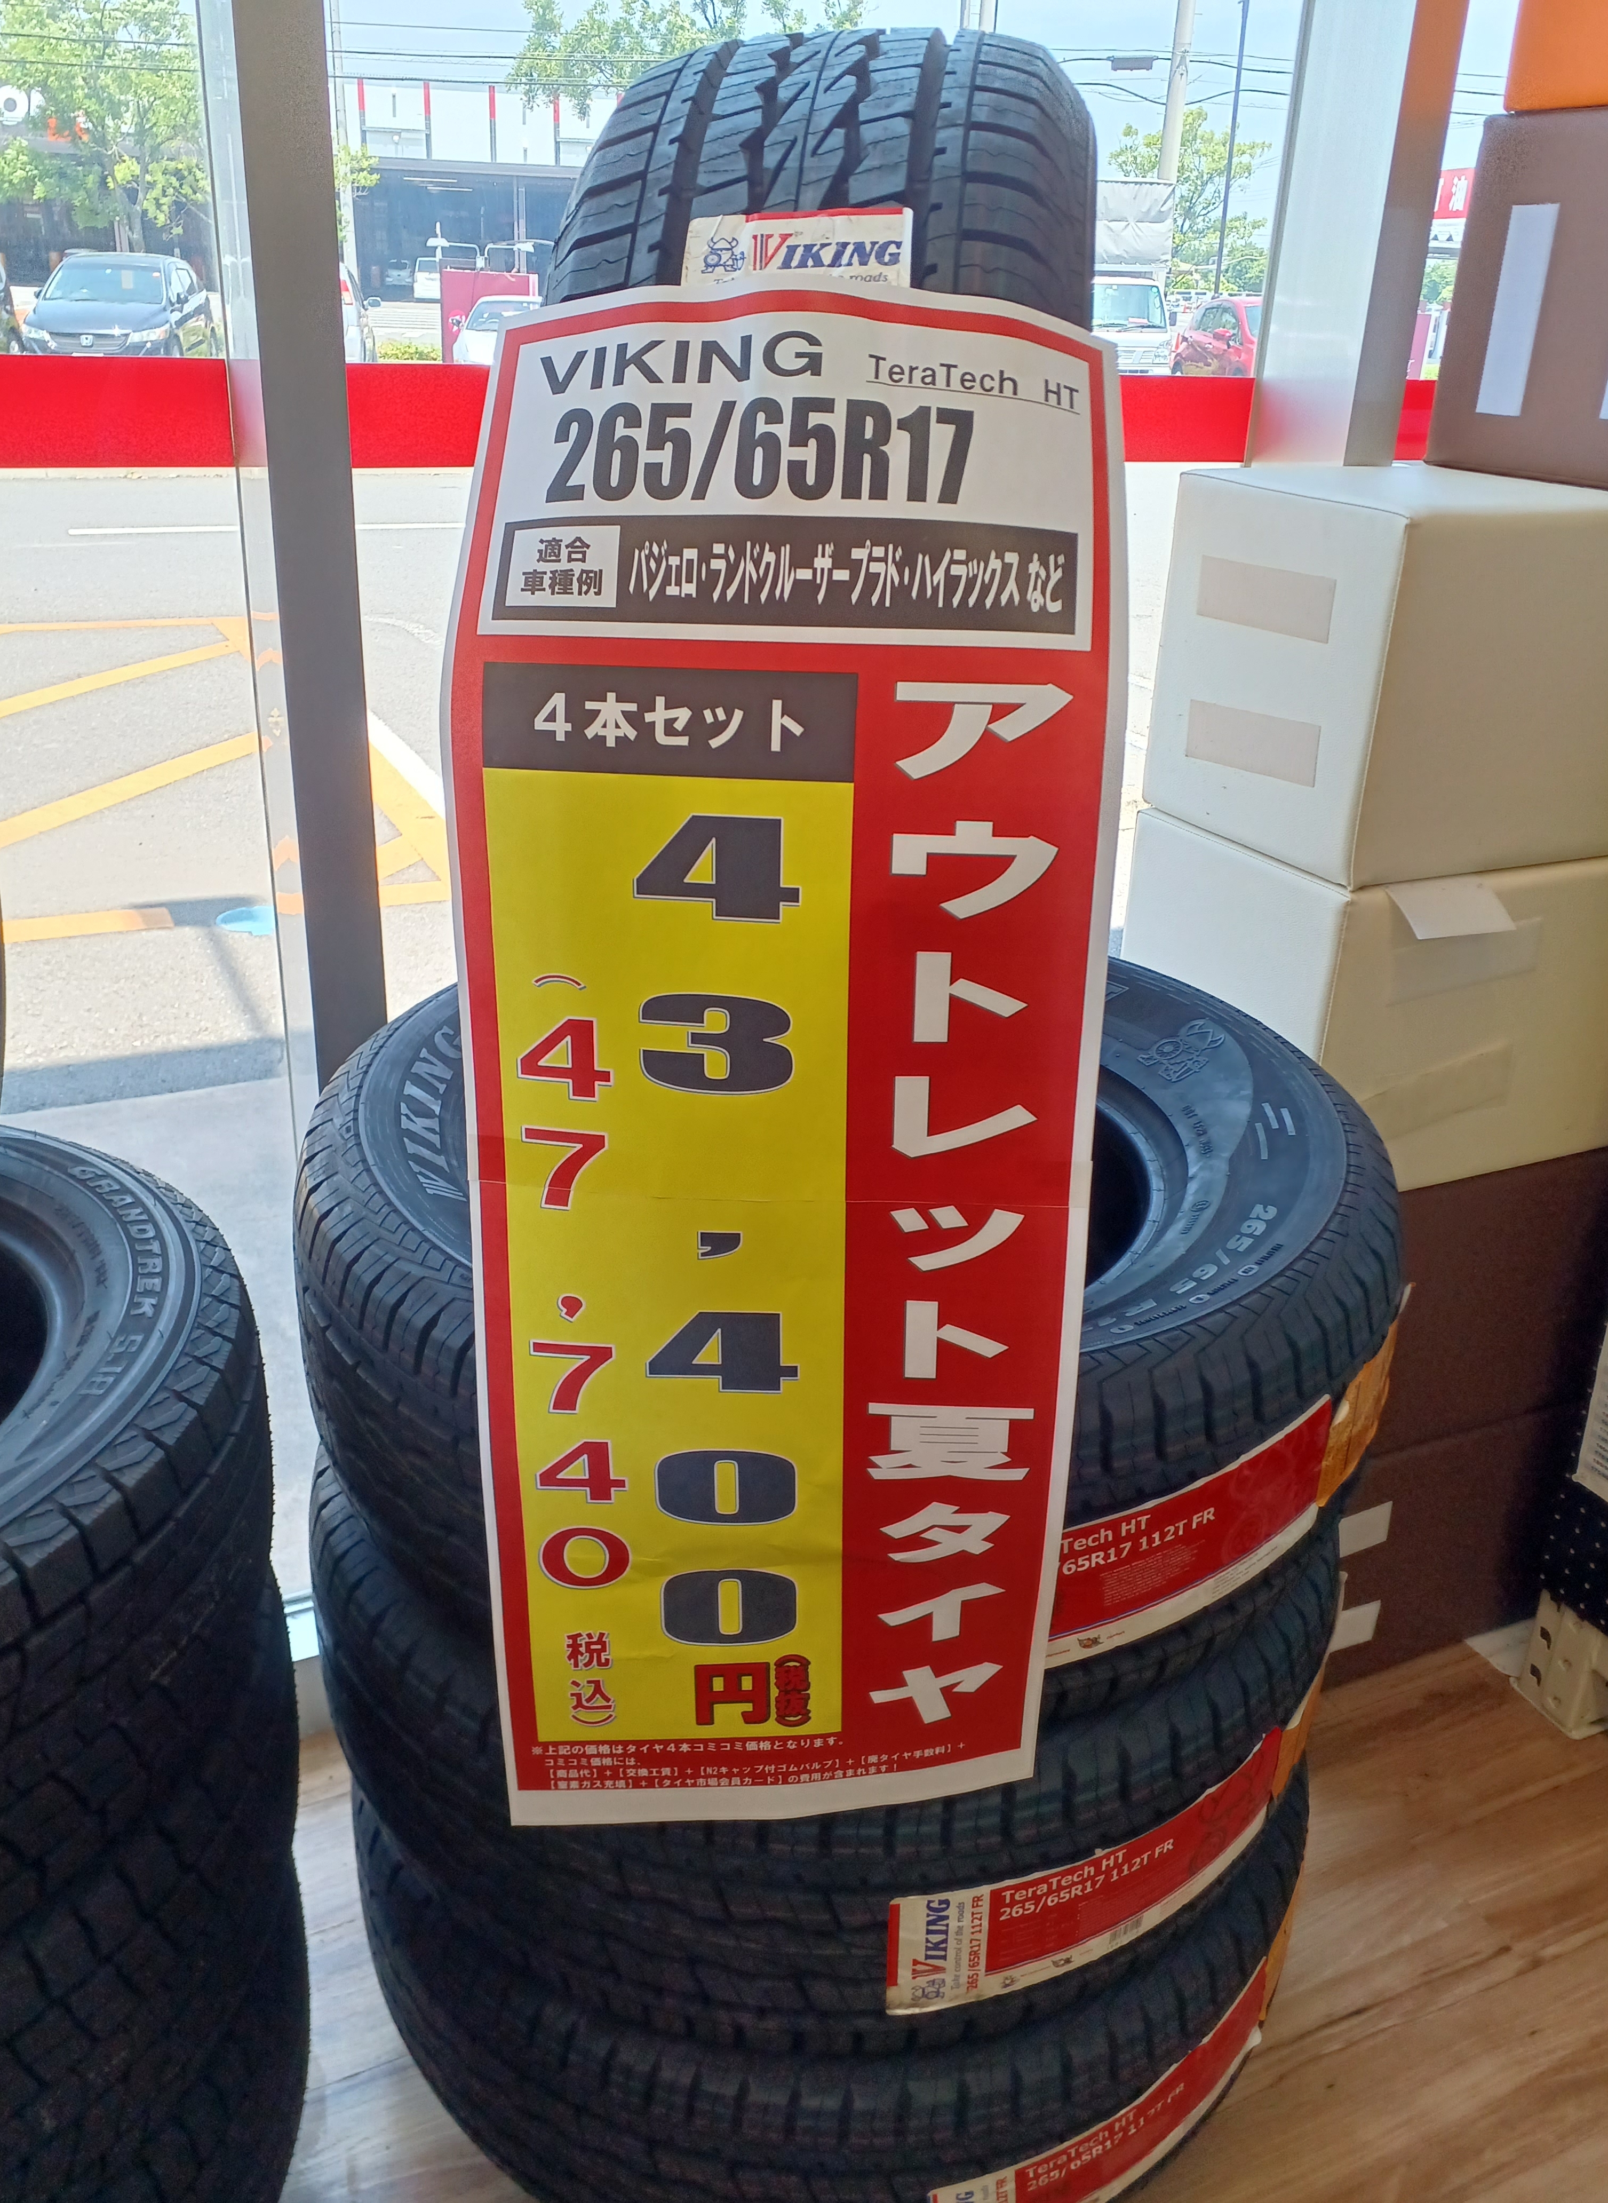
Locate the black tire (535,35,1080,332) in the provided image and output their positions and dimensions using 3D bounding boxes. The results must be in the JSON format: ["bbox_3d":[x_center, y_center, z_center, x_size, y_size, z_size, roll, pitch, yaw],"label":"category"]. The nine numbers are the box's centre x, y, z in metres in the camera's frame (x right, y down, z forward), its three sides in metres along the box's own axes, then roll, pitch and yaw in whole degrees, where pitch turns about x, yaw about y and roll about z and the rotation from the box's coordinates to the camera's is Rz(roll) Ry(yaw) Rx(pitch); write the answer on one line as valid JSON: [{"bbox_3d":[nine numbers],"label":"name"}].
[{"bbox_3d":[0.041,-0.246,1.127,0.270,0.776,0.776,2,25,8],"label":"black tire"}]

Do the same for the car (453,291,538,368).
[{"bbox_3d":[-3.225,-8.796,20.232,1.740,1.300,4.400,-2,26,-8],"label":"car"}]

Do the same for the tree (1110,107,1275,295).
[{"bbox_3d":[10.415,-23.446,46.269,4.380,6.380,4.380,2,25,0],"label":"tree"}]

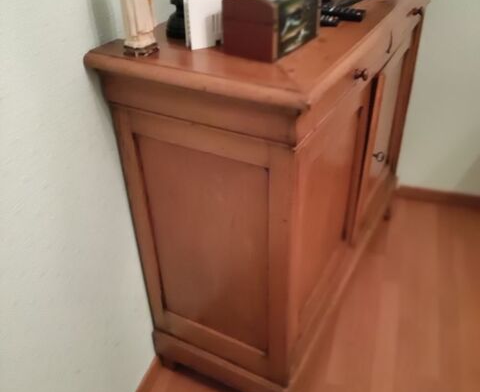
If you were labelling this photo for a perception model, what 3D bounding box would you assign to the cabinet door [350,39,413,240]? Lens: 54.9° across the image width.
[{"bbox_3d":[0.487,-0.214,1.550,0.023,0.572,0.484,16,39,24],"label":"cabinet door"}]

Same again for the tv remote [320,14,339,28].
[{"bbox_3d":[0.142,-0.409,1.065,0.165,0.021,0.044,7,36,12],"label":"tv remote"}]

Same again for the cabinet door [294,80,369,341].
[{"bbox_3d":[0.232,0.039,1.202,0.023,0.572,0.469,17,39,25],"label":"cabinet door"}]

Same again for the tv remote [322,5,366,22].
[{"bbox_3d":[0.213,-0.449,1.119,0.180,0.021,0.046,23,42,31],"label":"tv remote"}]

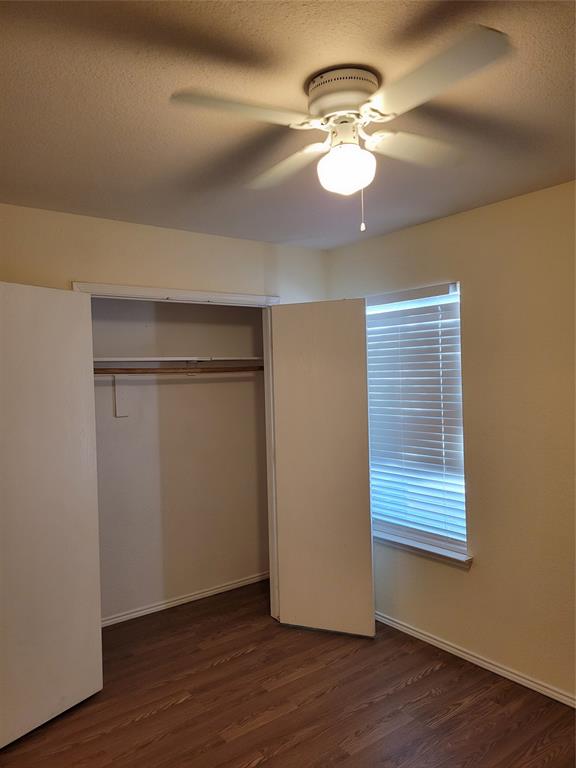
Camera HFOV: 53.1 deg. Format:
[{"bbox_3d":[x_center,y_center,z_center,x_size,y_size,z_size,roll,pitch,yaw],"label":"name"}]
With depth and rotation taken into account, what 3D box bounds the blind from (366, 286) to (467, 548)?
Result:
[{"bbox_3d":[0.721,0.167,3.470,0.070,1.440,0.790,-2,1,-38],"label":"blind"}]

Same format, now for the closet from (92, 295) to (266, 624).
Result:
[{"bbox_3d":[-0.660,0.535,3.701,1.400,2.050,0.680,-2,1,-38],"label":"closet"}]

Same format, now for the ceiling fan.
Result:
[{"bbox_3d":[0.168,-0.709,1.676,1.050,0.320,1.050,-2,1,-32],"label":"ceiling fan"}]

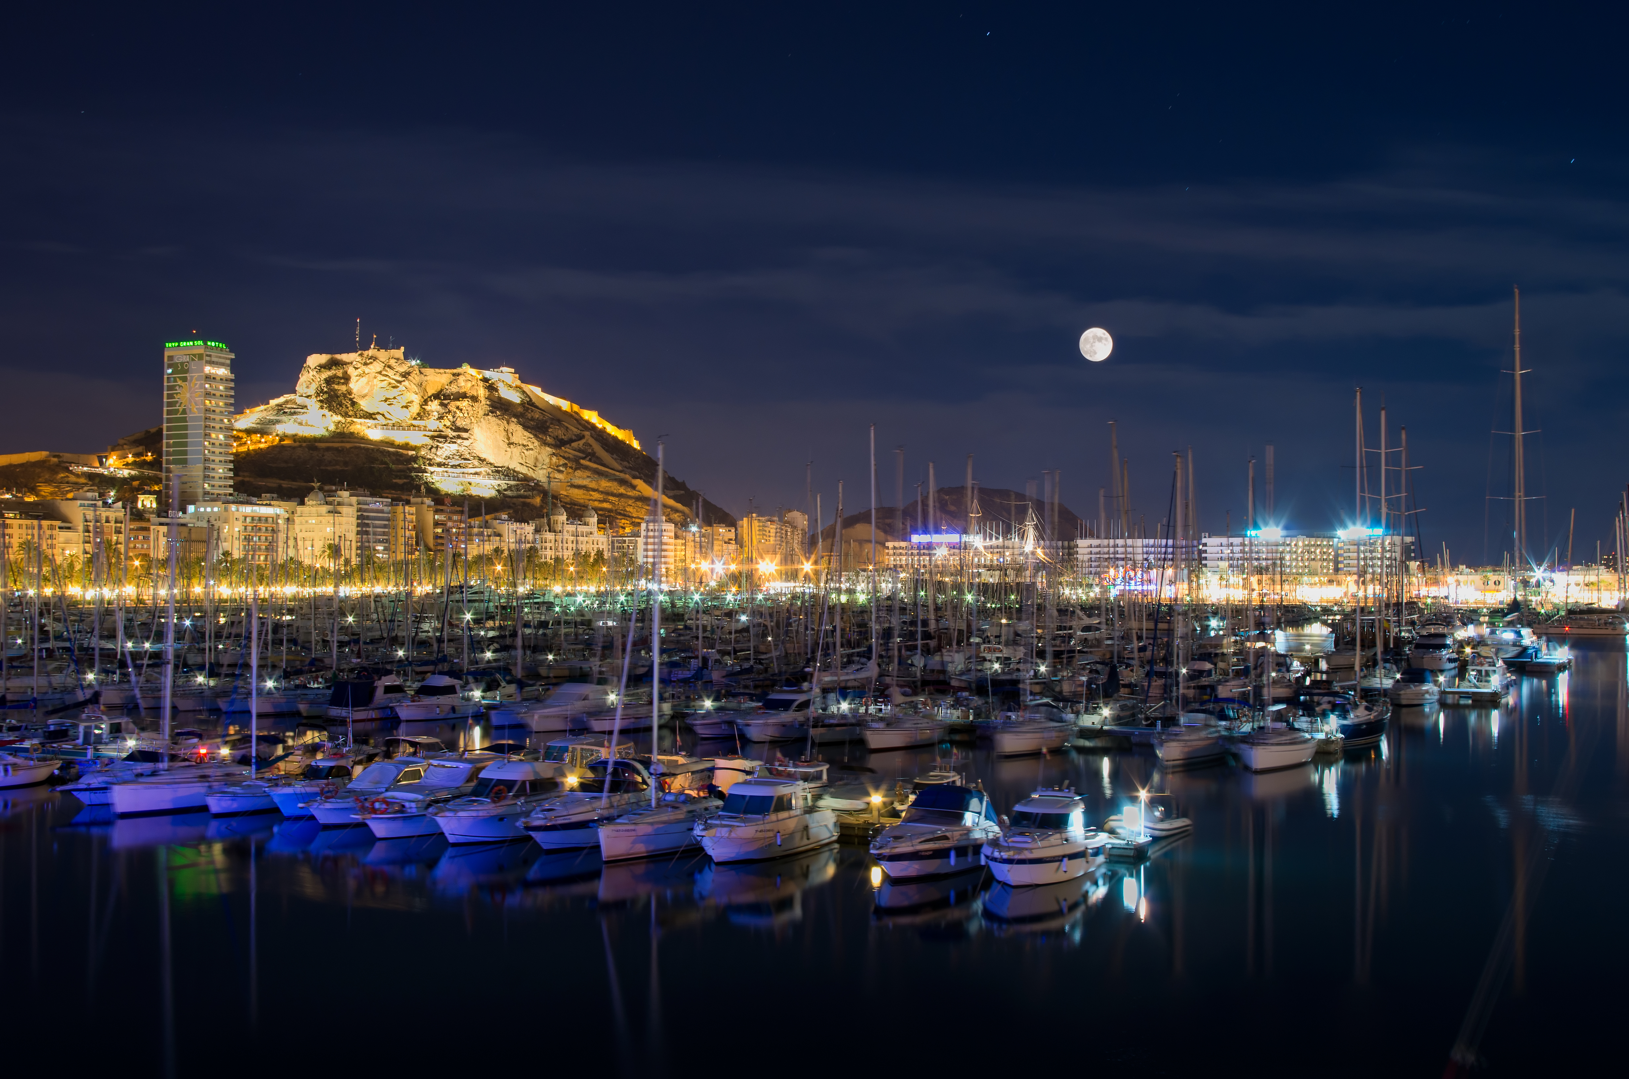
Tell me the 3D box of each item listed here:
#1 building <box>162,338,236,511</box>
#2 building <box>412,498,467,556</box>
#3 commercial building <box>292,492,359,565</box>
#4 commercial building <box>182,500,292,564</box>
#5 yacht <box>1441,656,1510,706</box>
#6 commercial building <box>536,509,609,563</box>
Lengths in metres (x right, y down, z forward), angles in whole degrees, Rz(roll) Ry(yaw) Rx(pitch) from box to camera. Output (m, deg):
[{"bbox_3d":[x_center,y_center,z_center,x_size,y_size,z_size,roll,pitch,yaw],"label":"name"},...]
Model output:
[{"bbox_3d":[-234.760,-29.350,672.740,19.200,90.820,16.370,0,-1,22],"label":"building"},{"bbox_3d":[-156.030,1.310,724.160,14.000,33.490,26.810,0,-1,18],"label":"building"},{"bbox_3d":[-183.150,-0.210,660.210,18.060,34.340,13.530,0,-1,18],"label":"commercial building"},{"bbox_3d":[-199.640,1.690,609.850,18.320,28.840,31.360,0,-1,18],"label":"commercial building"},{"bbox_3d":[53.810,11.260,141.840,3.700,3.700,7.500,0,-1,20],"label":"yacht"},{"bbox_3d":[-122.740,3.340,850.870,21.000,33.670,68.820,0,-1,18],"label":"commercial building"}]

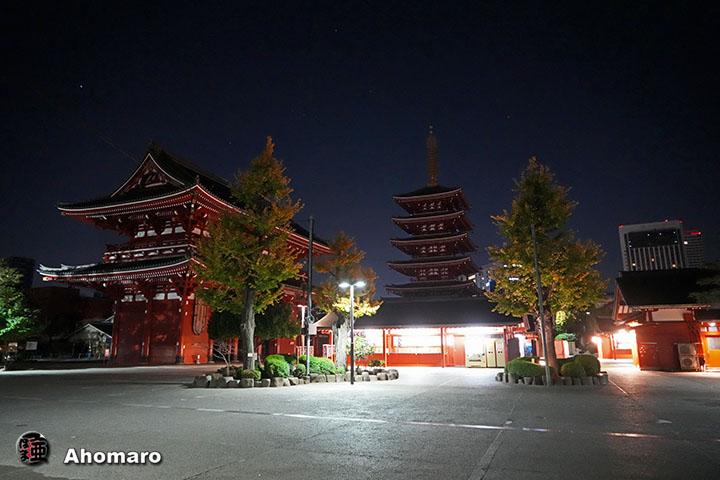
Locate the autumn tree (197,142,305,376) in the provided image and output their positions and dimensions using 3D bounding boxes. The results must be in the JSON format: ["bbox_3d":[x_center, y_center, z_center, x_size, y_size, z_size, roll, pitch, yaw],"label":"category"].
[{"bbox_3d":[-4.920,0.566,21.410,4.800,11.100,4.800,2,-13,-13],"label":"autumn tree"}]

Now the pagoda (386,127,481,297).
[{"bbox_3d":[17.375,-2.087,110.086,18.200,51.800,18.200,-6,-14,20],"label":"pagoda"}]

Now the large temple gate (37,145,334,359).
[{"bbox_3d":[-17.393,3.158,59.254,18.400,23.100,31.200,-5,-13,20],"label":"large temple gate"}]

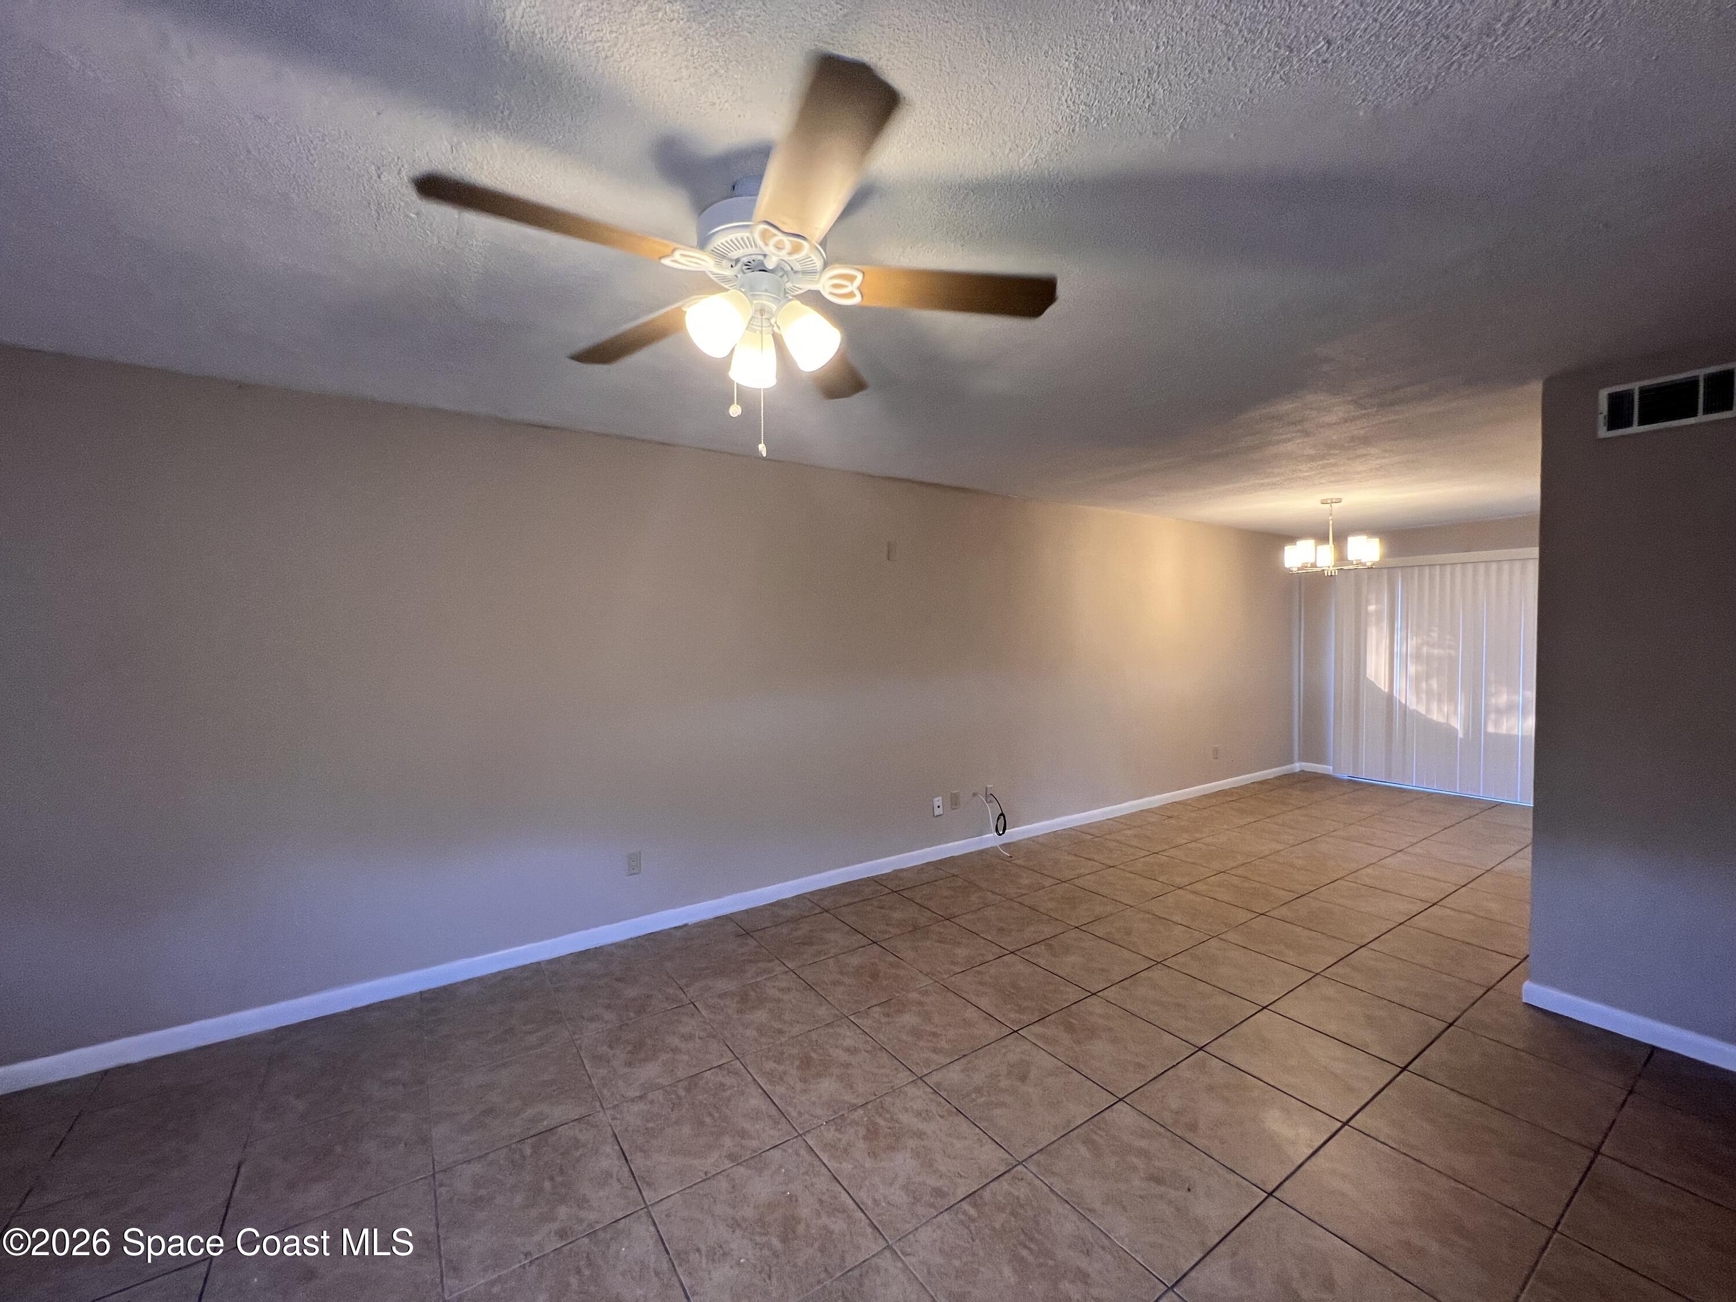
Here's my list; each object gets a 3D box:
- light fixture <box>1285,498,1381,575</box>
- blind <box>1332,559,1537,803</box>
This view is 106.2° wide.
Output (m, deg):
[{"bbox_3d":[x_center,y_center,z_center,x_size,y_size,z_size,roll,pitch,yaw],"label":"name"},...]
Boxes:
[{"bbox_3d":[3.430,-0.830,4.827,0.570,0.560,0.570,-1,2,-33],"label":"light fixture"},{"bbox_3d":[5.214,0.259,5.833,0.120,2.066,1.880,-1,2,-33],"label":"blind"}]

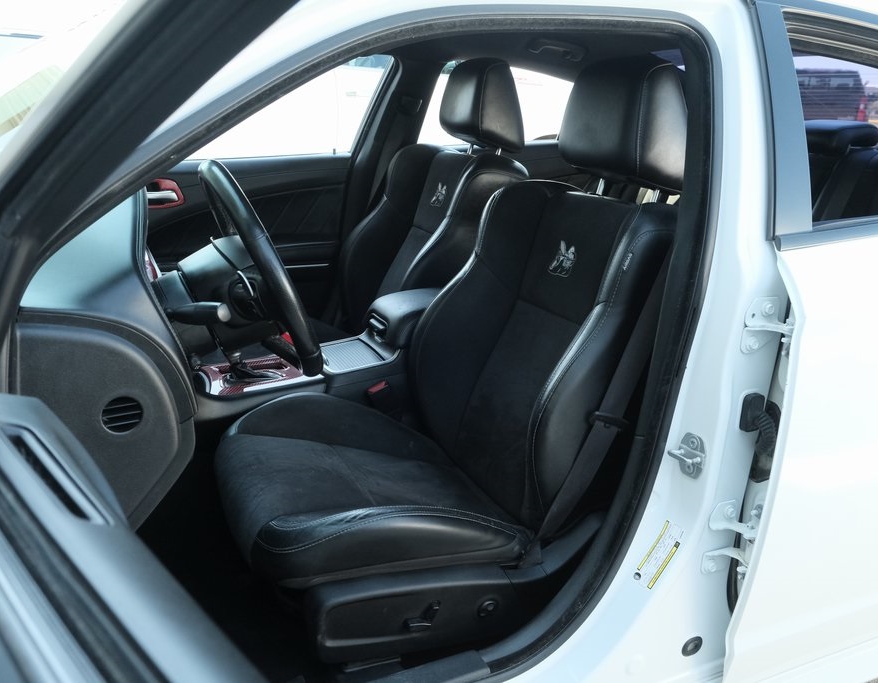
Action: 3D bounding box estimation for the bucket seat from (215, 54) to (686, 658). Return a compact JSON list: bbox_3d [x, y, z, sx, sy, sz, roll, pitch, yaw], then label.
[{"bbox_3d":[0.019,-0.034,1.388,0.880,0.900,0.570,-10,22,-21],"label":"bucket seat"}]

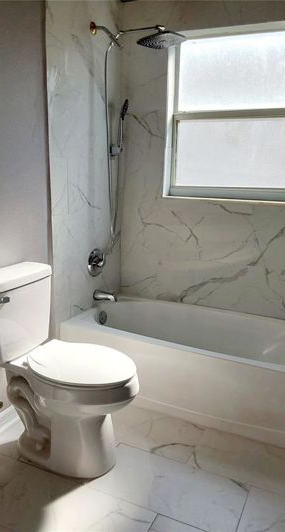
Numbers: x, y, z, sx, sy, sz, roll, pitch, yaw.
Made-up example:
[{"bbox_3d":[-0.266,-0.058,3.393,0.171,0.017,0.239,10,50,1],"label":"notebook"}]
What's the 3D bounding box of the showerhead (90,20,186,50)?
[{"bbox_3d":[-0.033,-1.245,2.295,0.515,0.150,0.225,7,14,24],"label":"showerhead"}]

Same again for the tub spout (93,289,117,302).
[{"bbox_3d":[-0.229,0.189,2.703,0.150,0.070,0.065,7,14,24],"label":"tub spout"}]

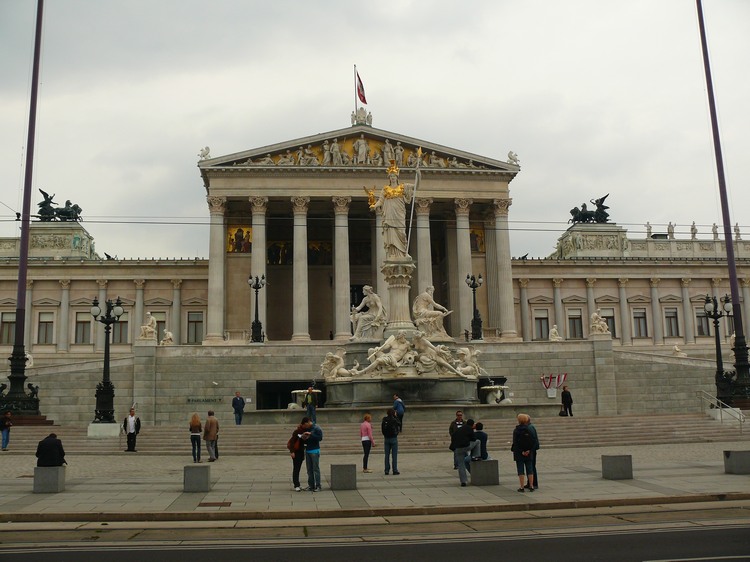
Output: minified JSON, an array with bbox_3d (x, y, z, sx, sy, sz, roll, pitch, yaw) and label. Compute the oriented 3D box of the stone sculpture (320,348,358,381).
[{"bbox_3d":[-1.844,4.459,40.754,1.900,1.714,1.300,2,-10,-19],"label":"stone sculpture"}]

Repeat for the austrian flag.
[{"bbox_3d":[-1.169,-17.350,68.152,0.903,3.148,0.450,0,-10,-6],"label":"austrian flag"}]

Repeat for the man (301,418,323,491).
[{"bbox_3d":[-1.461,4.114,18.006,0.420,1.670,0.540,7,-13,-40],"label":"man"}]

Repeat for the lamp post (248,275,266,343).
[{"bbox_3d":[-9.501,2.212,61.349,1.400,5.617,1.400,0,-10,-6],"label":"lamp post"}]

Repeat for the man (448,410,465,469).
[{"bbox_3d":[2.498,4.814,22.956,0.560,1.740,0.400,1,-10,-10],"label":"man"}]

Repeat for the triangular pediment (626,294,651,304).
[{"bbox_3d":[28.210,1.916,80.949,2.800,1.047,0.500,0,-10,-6],"label":"triangular pediment"}]

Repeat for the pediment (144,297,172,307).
[{"bbox_3d":[-20.582,1.972,72.204,2.620,0.820,0.500,0,-10,-5],"label":"pediment"}]

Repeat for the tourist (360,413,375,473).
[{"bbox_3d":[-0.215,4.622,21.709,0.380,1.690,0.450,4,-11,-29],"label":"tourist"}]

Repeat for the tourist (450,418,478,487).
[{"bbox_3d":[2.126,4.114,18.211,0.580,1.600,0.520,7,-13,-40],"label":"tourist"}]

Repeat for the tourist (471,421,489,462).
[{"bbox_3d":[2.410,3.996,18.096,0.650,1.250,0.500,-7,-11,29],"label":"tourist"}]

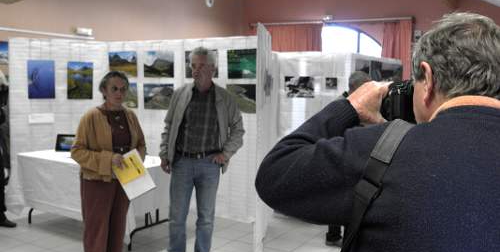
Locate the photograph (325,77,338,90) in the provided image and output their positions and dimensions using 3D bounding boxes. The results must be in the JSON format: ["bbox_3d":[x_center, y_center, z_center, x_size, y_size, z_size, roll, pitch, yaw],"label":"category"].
[{"bbox_3d":[1.200,-0.616,7.321,0.180,0.165,0.020,4,6,31],"label":"photograph"}]

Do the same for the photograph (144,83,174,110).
[{"bbox_3d":[-1.099,-0.353,6.055,0.470,0.308,0.020,4,6,31],"label":"photograph"}]

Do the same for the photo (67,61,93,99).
[{"bbox_3d":[-2.186,-0.582,6.461,0.318,0.470,0.020,-1,5,-23],"label":"photo"}]

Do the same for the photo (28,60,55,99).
[{"bbox_3d":[-2.610,-0.577,6.280,0.315,0.470,0.020,-1,5,-23],"label":"photo"}]

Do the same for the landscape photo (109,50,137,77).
[{"bbox_3d":[-1.607,-0.773,6.335,0.470,0.308,0.020,4,6,31],"label":"landscape photo"}]

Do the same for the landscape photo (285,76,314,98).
[{"bbox_3d":[0.754,-0.584,7.596,0.480,0.315,0.020,4,6,31],"label":"landscape photo"}]

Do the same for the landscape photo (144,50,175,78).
[{"bbox_3d":[-1.095,-0.739,6.025,0.470,0.308,0.020,4,6,31],"label":"landscape photo"}]

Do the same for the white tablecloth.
[{"bbox_3d":[-1.540,0.640,5.140,1.550,0.655,0.880,4,6,31],"label":"white tablecloth"}]

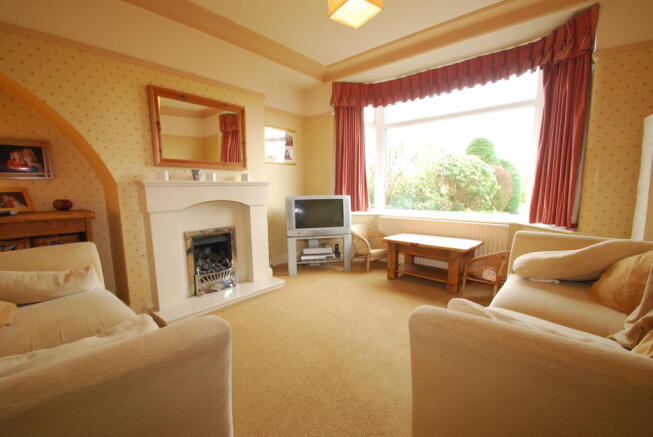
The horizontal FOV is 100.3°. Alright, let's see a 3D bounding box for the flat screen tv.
[{"bbox_3d":[-0.120,-0.056,3.455,0.768,0.465,0.480,-2,7,-11],"label":"flat screen tv"}]

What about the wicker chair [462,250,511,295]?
[{"bbox_3d":[1.615,0.476,2.686,0.403,0.501,0.392,3,8,29],"label":"wicker chair"}]

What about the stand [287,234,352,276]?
[{"bbox_3d":[-0.108,0.412,3.493,0.763,0.480,0.436,-2,7,-11],"label":"stand"}]

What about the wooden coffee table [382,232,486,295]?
[{"bbox_3d":[1.114,0.463,2.981,0.872,0.469,0.474,5,10,40],"label":"wooden coffee table"}]

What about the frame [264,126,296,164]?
[{"bbox_3d":[-0.604,-0.948,3.594,0.024,0.447,0.556,5,10,40],"label":"frame"}]

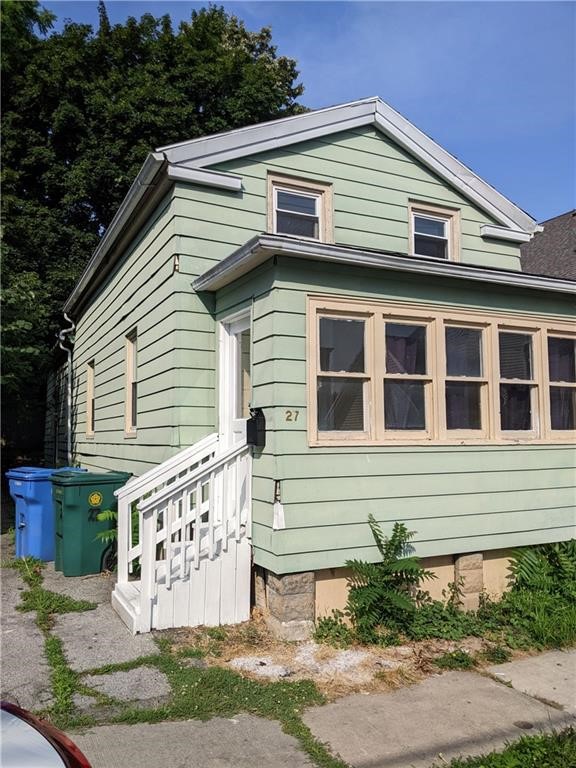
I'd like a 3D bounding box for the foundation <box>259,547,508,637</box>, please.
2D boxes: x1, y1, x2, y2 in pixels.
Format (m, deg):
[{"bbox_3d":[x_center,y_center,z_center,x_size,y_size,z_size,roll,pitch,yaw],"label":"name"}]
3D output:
[{"bbox_3d":[0.986,1.841,5.561,2.564,0.536,0.450,2,-5,-26],"label":"foundation"}]

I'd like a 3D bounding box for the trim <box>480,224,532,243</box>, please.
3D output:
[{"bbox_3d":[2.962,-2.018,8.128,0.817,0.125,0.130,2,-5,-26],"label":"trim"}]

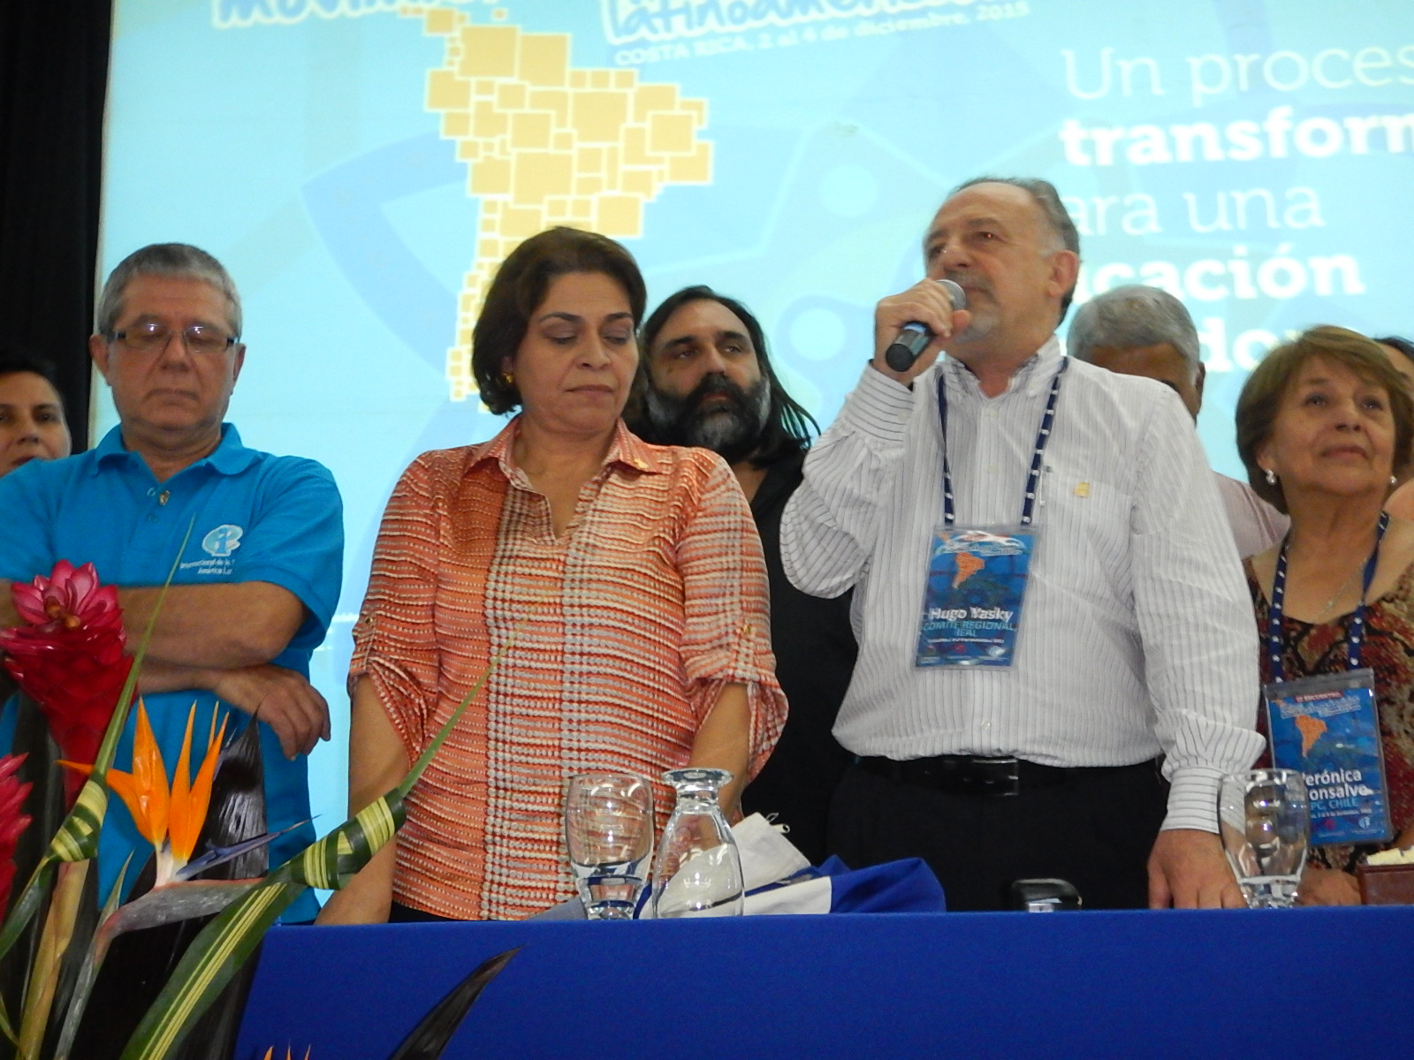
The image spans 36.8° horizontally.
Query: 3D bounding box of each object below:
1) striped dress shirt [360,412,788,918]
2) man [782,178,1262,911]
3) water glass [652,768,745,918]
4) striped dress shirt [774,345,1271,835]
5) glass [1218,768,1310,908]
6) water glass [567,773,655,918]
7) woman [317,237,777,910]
[{"bbox_3d":[-0.155,0.149,2.408,0.490,0.610,0.310,0,-14,2],"label":"striped dress shirt"},{"bbox_3d":[0.350,0.377,2.412,0.550,1.740,0.440,-4,-15,14],"label":"man"},{"bbox_3d":[-0.008,0.302,1.950,0.082,0.162,0.082,0,-14,0],"label":"water glass"},{"bbox_3d":[0.355,0.058,2.472,0.530,0.670,0.400,-4,-15,14],"label":"striped dress shirt"},{"bbox_3d":[0.509,0.300,1.930,0.082,0.162,0.082,0,-14,0],"label":"glass"},{"bbox_3d":[-0.090,0.307,1.960,0.082,0.162,0.082,0,-14,0],"label":"water glass"},{"bbox_3d":[-0.155,0.413,2.309,0.500,1.620,0.400,0,-14,2],"label":"woman"}]

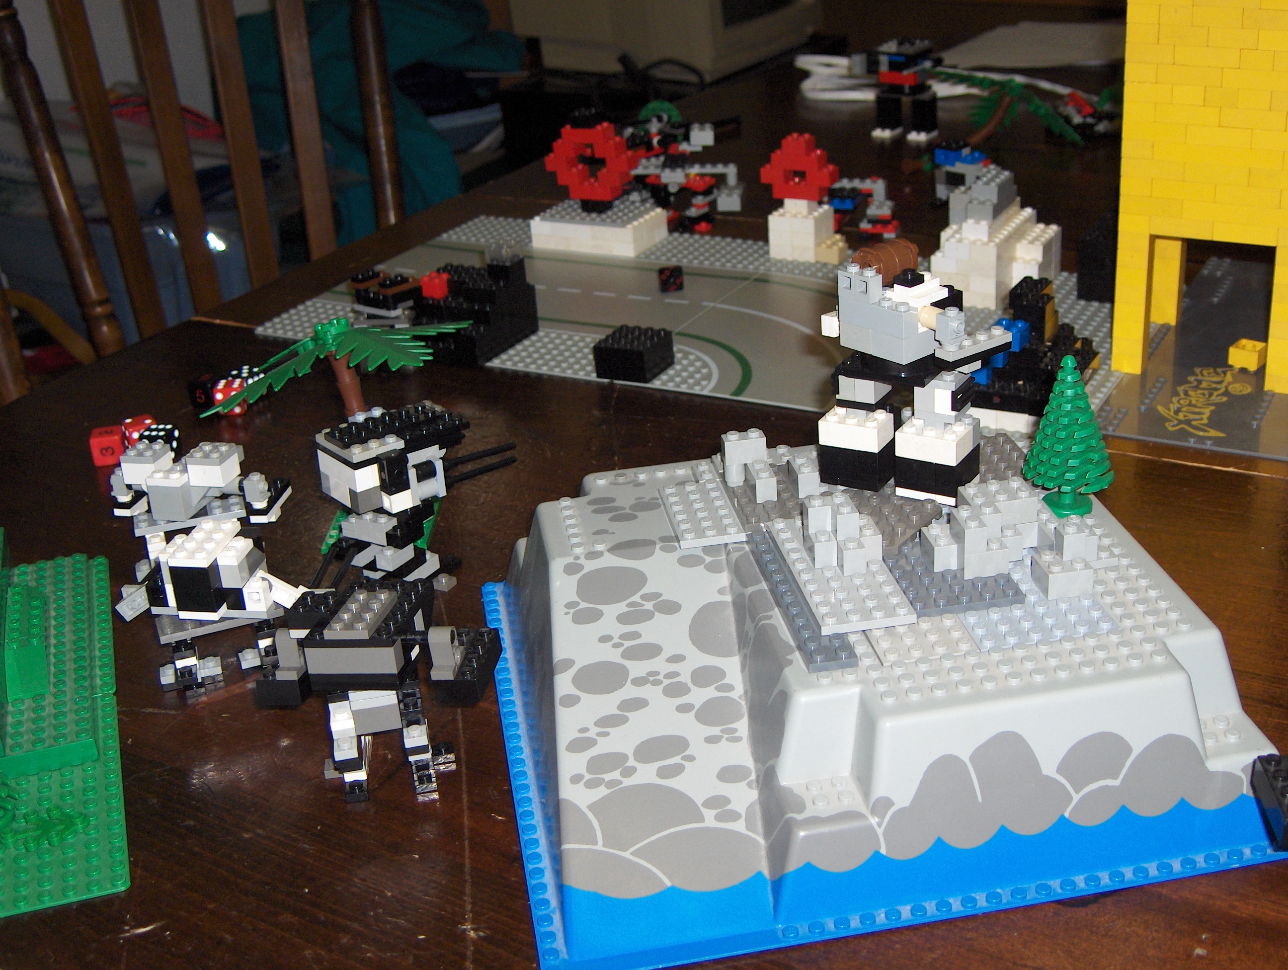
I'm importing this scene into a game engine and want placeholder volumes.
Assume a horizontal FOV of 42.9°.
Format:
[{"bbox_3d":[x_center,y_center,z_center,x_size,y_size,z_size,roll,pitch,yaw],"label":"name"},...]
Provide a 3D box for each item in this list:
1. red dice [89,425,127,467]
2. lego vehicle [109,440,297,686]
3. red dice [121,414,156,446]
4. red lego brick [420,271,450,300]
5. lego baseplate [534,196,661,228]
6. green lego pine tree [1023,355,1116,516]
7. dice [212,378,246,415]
[{"bbox_3d":[-0.281,-0.020,0.861,0.016,0.016,0.016,-8,25,-6],"label":"red dice"},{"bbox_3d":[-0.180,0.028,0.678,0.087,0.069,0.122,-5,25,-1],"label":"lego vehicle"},{"bbox_3d":[-0.266,-0.026,0.871,0.016,0.016,0.016,-18,28,-26],"label":"red dice"},{"bbox_3d":[-0.122,-0.116,0.959,0.016,0.011,0.016,10,29,27],"label":"red lego brick"},{"bbox_3d":[-0.031,-0.192,1.146,0.064,0.005,0.048,10,29,28],"label":"lego baseplate"},{"bbox_3d":[0.154,-0.018,0.593,0.034,0.060,0.034,-8,26,-6],"label":"green lego pine tree"},{"bbox_3d":[-0.229,-0.049,0.913,0.016,0.016,0.016,-4,25,1],"label":"dice"}]

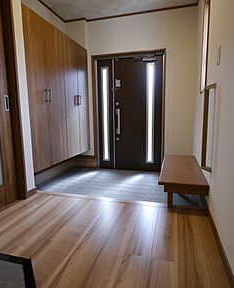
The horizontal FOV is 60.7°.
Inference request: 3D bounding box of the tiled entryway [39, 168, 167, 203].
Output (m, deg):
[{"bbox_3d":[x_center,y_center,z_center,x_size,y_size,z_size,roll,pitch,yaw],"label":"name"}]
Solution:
[{"bbox_3d":[-0.039,0.588,3.009,1.995,0.045,1.470,2,9,16],"label":"tiled entryway"}]

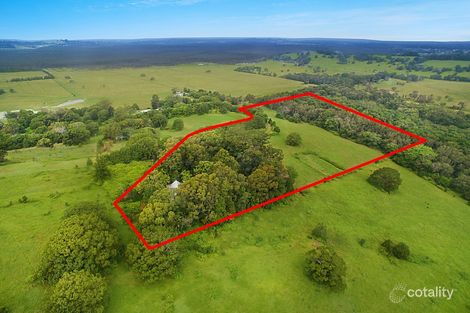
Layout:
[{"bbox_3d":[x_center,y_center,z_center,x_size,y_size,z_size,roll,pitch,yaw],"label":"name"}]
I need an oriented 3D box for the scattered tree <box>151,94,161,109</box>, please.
[{"bbox_3d":[-114.480,-78.660,377.170,11.270,21.400,11.270,0,24,0],"label":"scattered tree"}]

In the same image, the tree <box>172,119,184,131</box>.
[{"bbox_3d":[-58.450,-32.870,270.180,12.070,12.470,12.070,0,24,0],"label":"tree"}]

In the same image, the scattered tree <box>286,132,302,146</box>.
[{"bbox_3d":[50.260,-14.460,221.620,12.780,11.100,12.780,0,24,0],"label":"scattered tree"}]

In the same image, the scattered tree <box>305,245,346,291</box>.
[{"bbox_3d":[30.770,38.170,89.520,13.300,12.480,13.300,0,24,0],"label":"scattered tree"}]

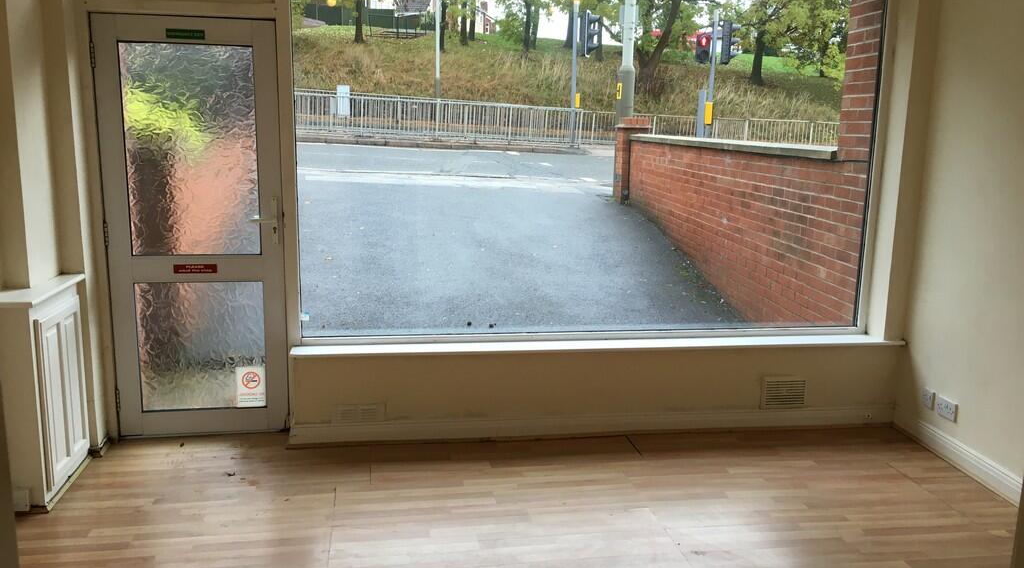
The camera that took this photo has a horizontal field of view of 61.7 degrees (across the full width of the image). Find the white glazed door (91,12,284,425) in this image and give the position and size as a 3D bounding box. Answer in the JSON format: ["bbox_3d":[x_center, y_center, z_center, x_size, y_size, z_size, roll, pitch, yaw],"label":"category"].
[{"bbox_3d":[-1.528,-0.240,4.151,0.808,2.017,0.060,-1,10,-8],"label":"white glazed door"}]

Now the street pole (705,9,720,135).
[{"bbox_3d":[4.693,-4.744,20.203,0.120,3.305,0.120,-1,10,-8],"label":"street pole"}]

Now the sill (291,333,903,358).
[{"bbox_3d":[0.491,0.320,4.398,3.150,0.023,0.171,-1,10,-8],"label":"sill"}]

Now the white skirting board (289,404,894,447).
[{"bbox_3d":[0.485,0.721,4.389,3.157,0.102,0.020,-1,10,-8],"label":"white skirting board"}]

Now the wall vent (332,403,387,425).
[{"bbox_3d":[-0.747,0.631,4.199,0.250,0.095,0.015,-1,10,-8],"label":"wall vent"}]

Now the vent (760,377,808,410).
[{"bbox_3d":[1.419,0.568,4.495,0.240,0.165,0.018,-1,10,-8],"label":"vent"}]

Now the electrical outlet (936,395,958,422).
[{"bbox_3d":[2.087,0.600,4.116,0.020,0.086,0.146,0,10,-5],"label":"electrical outlet"}]

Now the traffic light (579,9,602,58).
[{"bbox_3d":[1.911,-6.061,20.800,0.500,1.080,0.480,4,11,14],"label":"traffic light"}]

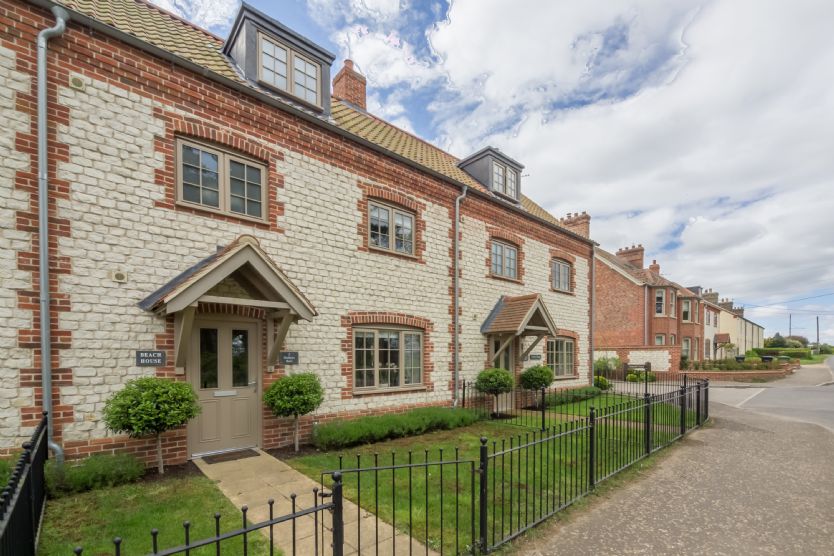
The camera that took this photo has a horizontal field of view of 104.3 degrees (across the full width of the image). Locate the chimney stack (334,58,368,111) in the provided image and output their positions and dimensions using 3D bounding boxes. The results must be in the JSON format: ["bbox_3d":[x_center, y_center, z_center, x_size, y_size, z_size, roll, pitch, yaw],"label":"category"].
[{"bbox_3d":[-2.354,-6.679,11.310,0.780,1.750,0.850,5,-8,-37],"label":"chimney stack"}]

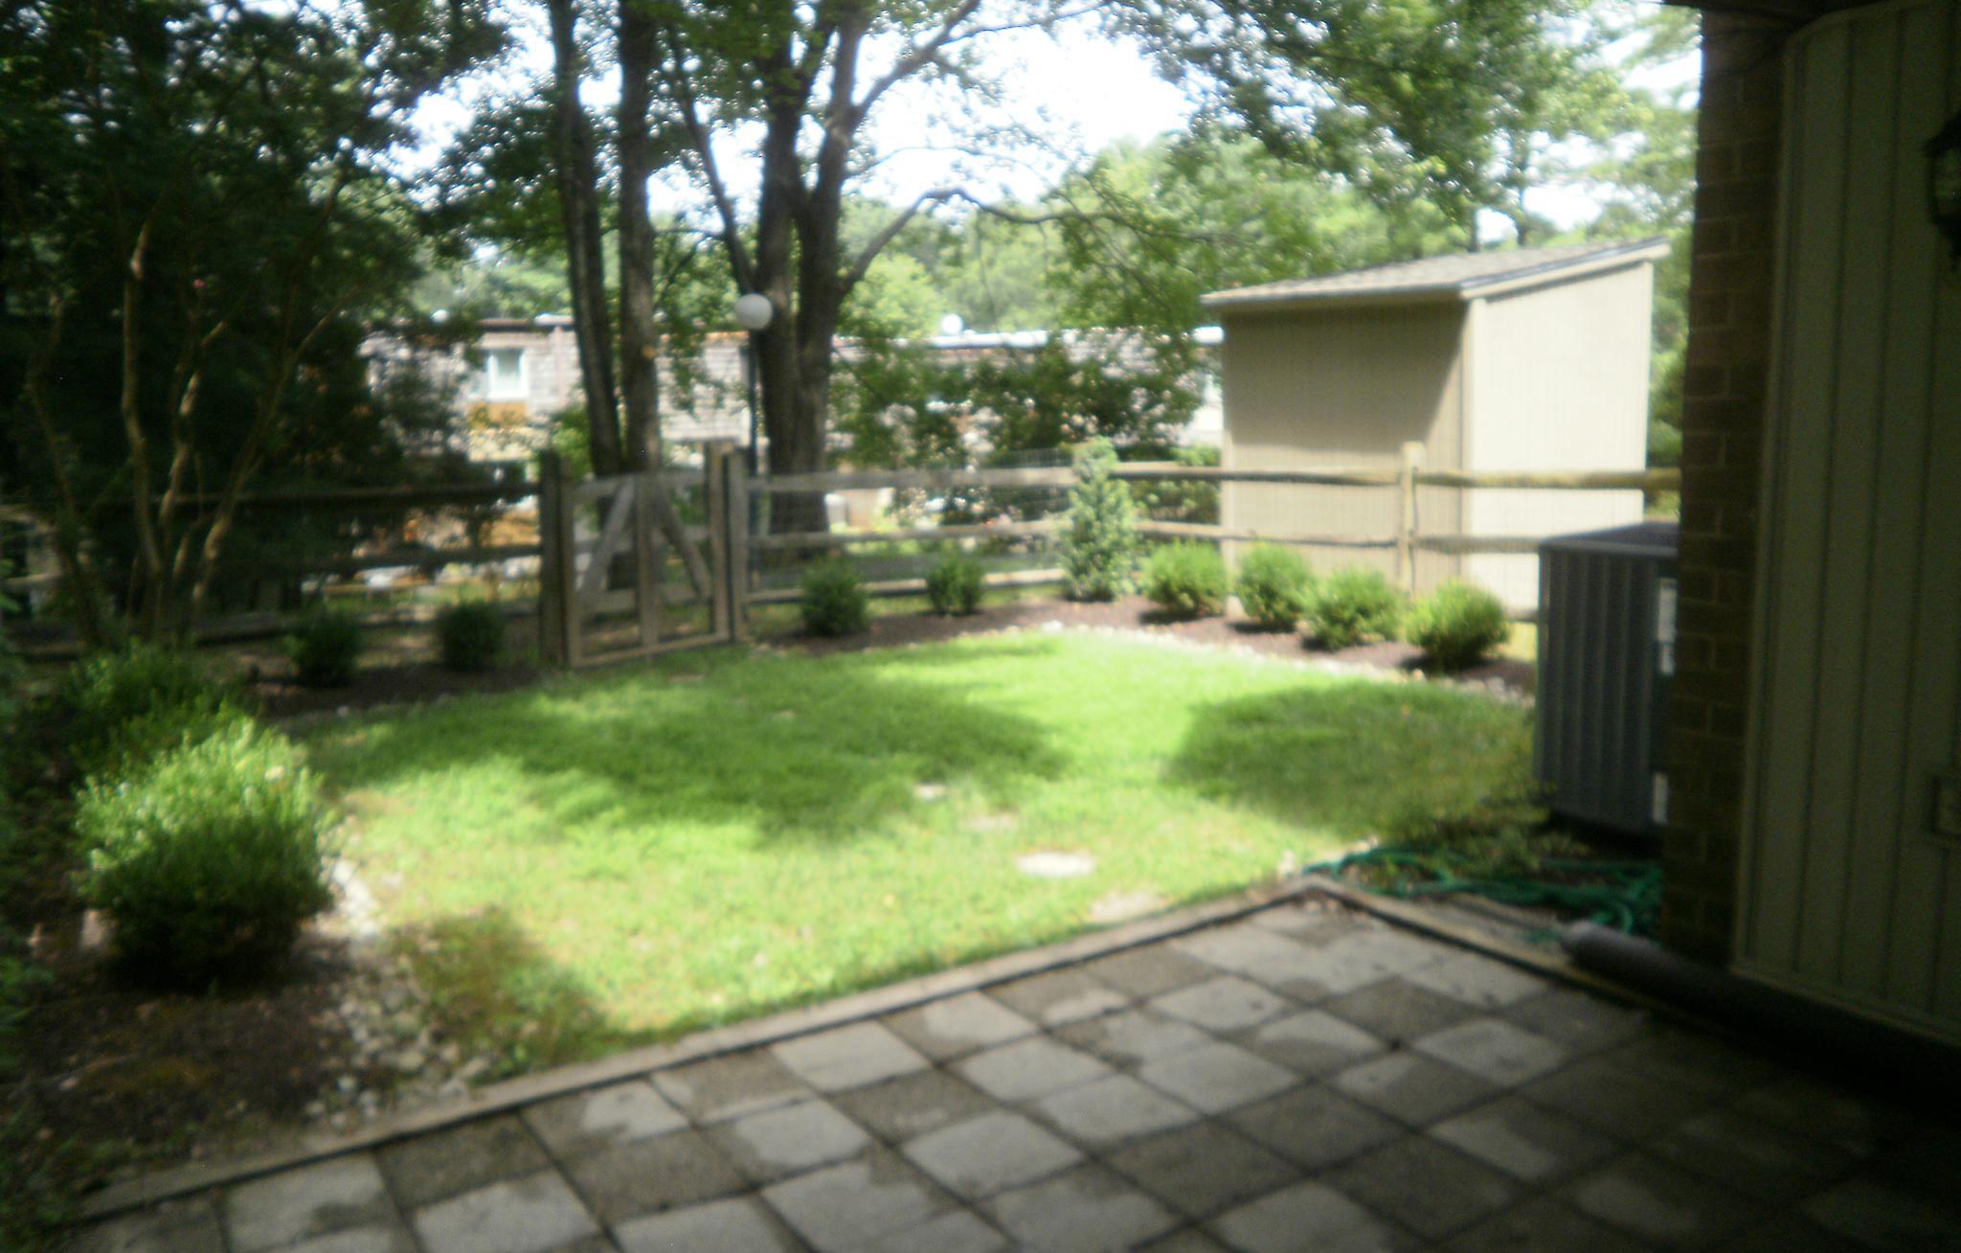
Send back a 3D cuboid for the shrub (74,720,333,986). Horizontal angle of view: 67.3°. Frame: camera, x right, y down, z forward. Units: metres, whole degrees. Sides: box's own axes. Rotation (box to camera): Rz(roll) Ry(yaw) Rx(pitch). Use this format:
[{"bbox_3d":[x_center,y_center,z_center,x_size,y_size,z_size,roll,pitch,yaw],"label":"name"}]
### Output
[{"bbox_3d":[-2.333,0.674,4.420,0.770,0.680,0.770,-1,7,0],"label":"shrub"}]

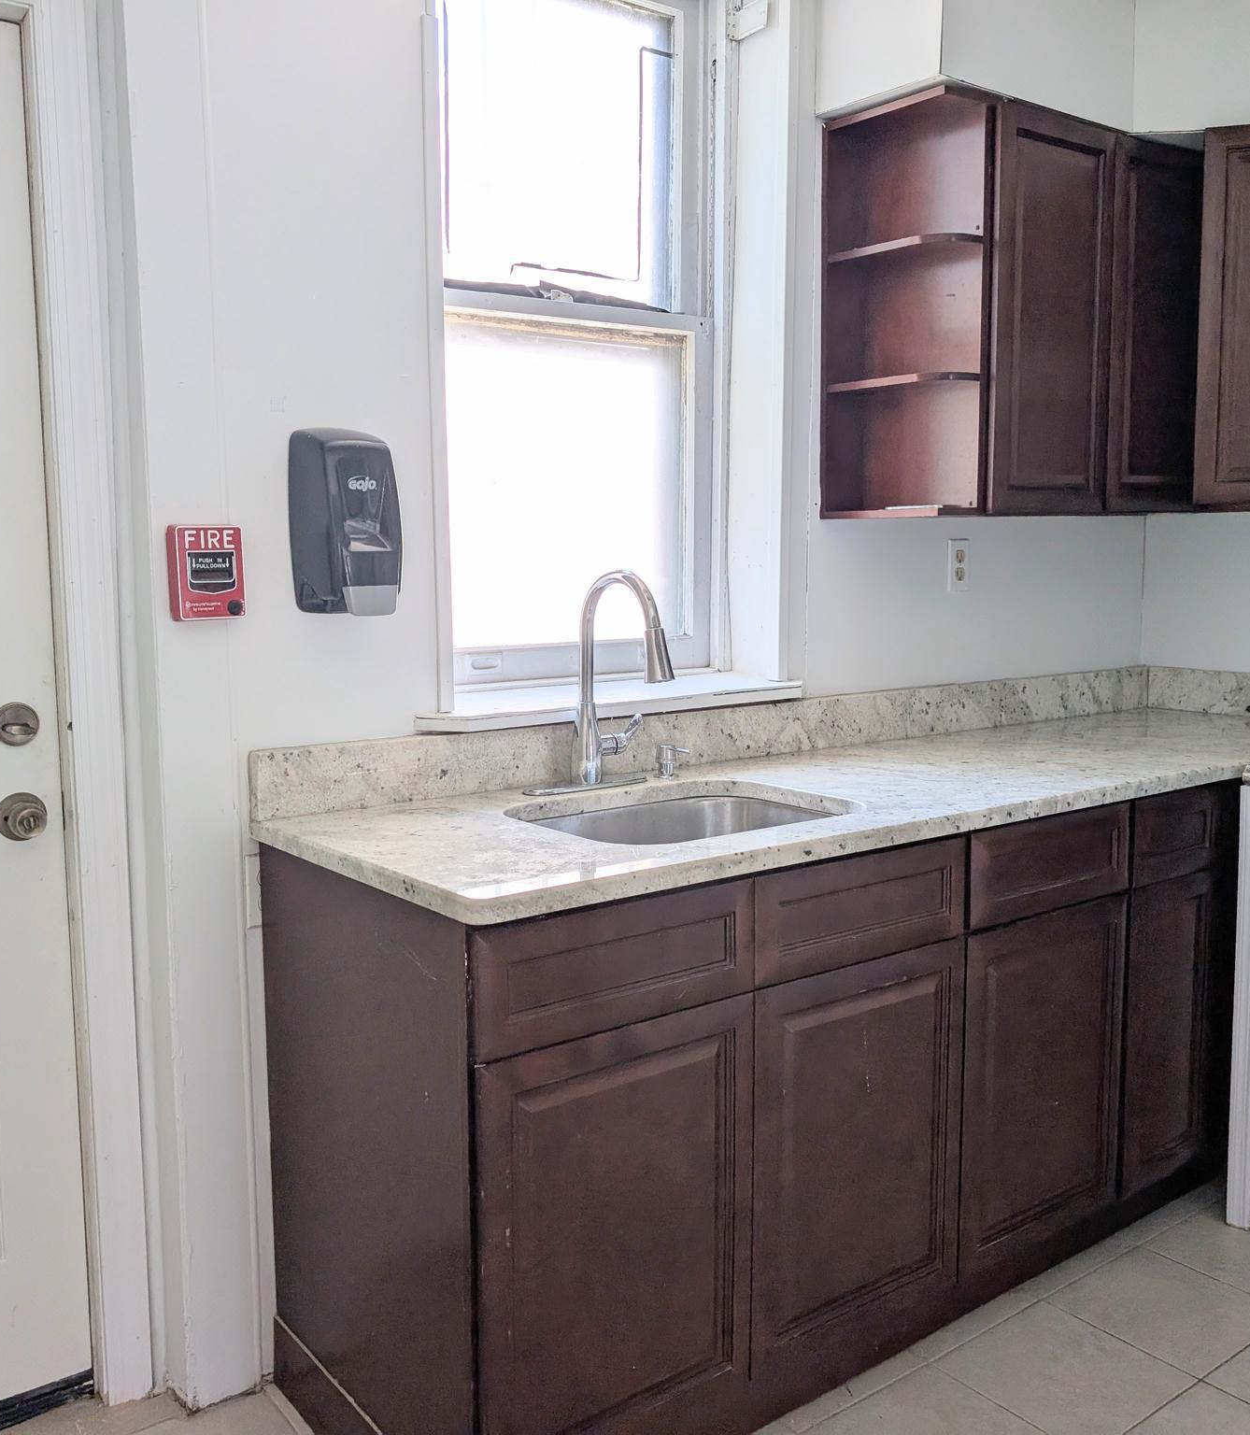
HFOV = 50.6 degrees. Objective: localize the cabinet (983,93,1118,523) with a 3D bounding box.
[{"bbox_3d":[0.766,-0.803,2.753,0.381,0.766,0.295,-5,8,-37],"label":"cabinet"}]

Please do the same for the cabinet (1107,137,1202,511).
[{"bbox_3d":[1.053,-0.837,2.968,0.338,0.766,0.295,-5,8,-37],"label":"cabinet"}]

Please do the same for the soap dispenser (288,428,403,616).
[{"bbox_3d":[-0.428,-0.291,2.018,0.126,0.265,0.110,-5,8,-37],"label":"soap dispenser"}]

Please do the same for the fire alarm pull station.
[{"bbox_3d":[-0.610,-0.211,1.933,0.099,0.134,0.038,-5,8,-37],"label":"fire alarm pull station"}]

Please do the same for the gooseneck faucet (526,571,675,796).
[{"bbox_3d":[-0.008,-0.060,2.229,0.250,0.381,0.257,-5,8,-37],"label":"gooseneck faucet"}]

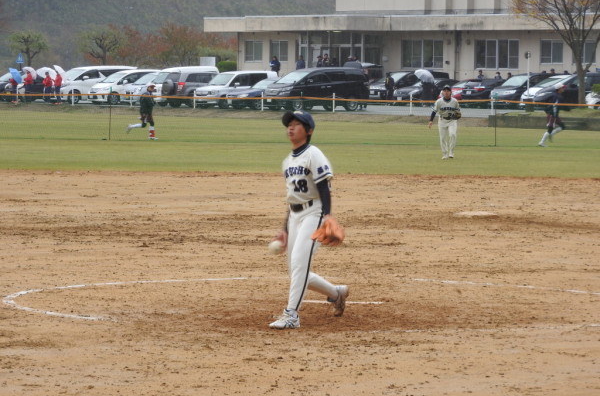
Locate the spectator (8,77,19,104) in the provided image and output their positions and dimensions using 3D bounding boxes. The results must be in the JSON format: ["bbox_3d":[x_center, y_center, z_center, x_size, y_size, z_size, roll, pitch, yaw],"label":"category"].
[{"bbox_3d":[-14.089,-5.438,145.000,0.420,1.600,0.500,-2,3,-37],"label":"spectator"}]

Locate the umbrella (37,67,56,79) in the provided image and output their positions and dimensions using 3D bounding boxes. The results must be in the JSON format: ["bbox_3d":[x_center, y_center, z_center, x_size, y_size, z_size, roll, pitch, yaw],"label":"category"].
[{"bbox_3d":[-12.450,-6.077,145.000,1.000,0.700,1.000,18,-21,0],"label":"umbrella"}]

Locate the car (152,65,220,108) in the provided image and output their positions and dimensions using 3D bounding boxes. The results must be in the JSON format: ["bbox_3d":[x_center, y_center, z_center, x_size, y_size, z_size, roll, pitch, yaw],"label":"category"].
[{"bbox_3d":[-5.460,-5.411,143.000,1.760,1.850,4.500,1,3,30],"label":"car"}]

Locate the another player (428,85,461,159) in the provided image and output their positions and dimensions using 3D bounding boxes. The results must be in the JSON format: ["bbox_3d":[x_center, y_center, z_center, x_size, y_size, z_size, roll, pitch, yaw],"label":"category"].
[{"bbox_3d":[2.928,-1.518,59.500,0.650,1.520,0.460,0,2,3],"label":"another player"}]

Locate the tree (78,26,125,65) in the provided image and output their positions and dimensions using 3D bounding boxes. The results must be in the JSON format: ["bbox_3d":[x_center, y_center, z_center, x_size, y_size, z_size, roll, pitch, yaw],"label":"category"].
[{"bbox_3d":[-12.065,-8.283,180.000,2.950,4.500,2.950,1,2,0],"label":"tree"}]

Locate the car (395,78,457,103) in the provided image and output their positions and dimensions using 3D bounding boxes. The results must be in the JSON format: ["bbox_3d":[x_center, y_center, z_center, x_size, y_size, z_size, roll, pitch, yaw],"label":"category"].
[{"bbox_3d":[6.872,-5.360,150.000,4.500,1.460,1.750,-1,3,-37],"label":"car"}]

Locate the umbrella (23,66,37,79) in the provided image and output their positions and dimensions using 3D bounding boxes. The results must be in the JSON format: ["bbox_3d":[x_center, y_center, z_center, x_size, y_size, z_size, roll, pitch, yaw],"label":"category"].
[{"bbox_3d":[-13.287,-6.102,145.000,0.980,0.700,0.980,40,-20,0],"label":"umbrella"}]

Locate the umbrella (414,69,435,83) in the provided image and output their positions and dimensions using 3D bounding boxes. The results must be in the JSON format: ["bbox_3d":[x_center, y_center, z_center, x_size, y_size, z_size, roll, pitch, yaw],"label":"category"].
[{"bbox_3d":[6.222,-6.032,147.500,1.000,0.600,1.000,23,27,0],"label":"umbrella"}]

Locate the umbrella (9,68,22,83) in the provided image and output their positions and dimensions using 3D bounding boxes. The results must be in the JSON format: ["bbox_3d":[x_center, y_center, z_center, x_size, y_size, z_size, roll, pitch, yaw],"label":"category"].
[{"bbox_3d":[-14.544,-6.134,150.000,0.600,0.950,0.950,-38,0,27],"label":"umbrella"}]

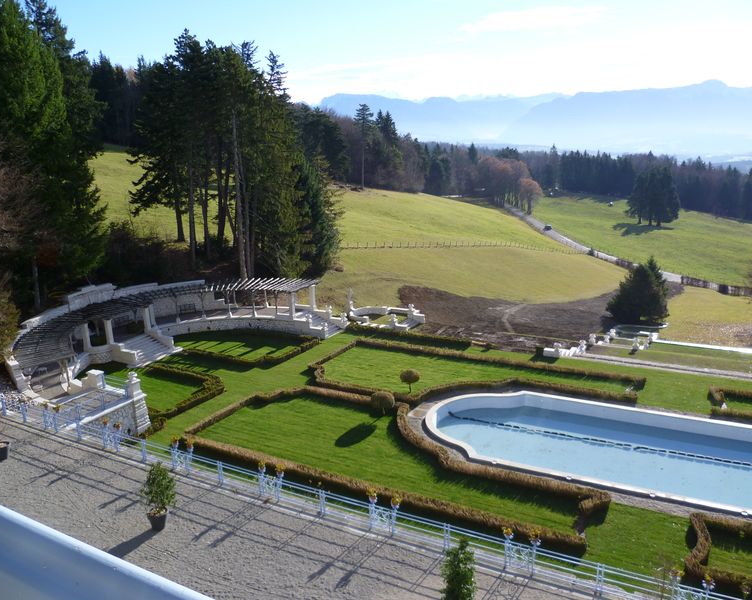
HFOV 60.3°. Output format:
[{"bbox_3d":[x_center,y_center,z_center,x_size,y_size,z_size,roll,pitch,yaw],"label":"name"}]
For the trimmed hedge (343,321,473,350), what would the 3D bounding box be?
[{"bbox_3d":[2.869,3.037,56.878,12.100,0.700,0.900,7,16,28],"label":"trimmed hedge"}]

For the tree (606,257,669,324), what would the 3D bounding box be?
[{"bbox_3d":[23.801,-1.226,58.073,5.400,6.000,5.200,-1,14,0],"label":"tree"}]

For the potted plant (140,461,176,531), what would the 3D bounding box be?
[{"bbox_3d":[-6.977,6.186,20.420,1.100,2.250,1.100,-1,14,0],"label":"potted plant"}]

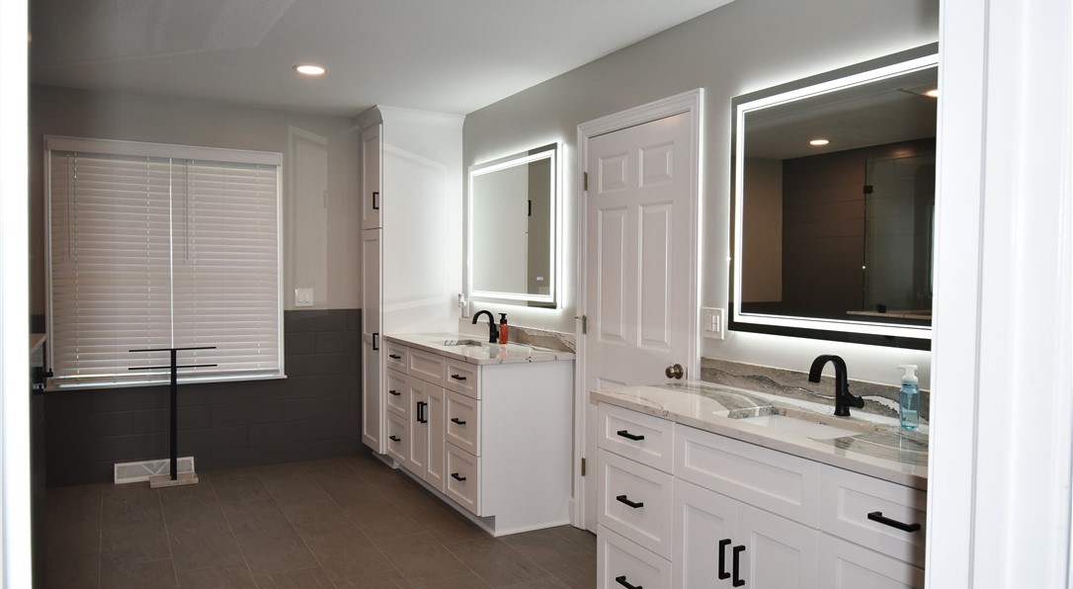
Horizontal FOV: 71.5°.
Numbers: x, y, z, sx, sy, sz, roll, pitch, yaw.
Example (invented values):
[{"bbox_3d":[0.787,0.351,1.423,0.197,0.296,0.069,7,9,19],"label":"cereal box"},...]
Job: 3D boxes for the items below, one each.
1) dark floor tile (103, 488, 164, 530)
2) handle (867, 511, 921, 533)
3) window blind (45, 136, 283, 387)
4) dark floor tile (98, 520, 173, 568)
[{"bbox_3d":[-2.302,1.229,4.247,0.294,0.010,0.595,-1,2,-30],"label":"dark floor tile"},{"bbox_3d":[0.837,0.534,1.747,0.034,0.012,0.110,-1,2,-29],"label":"handle"},{"bbox_3d":[-2.365,-0.193,4.845,1.375,1.540,0.070,-1,2,-29],"label":"window blind"},{"bbox_3d":[-2.008,1.248,3.730,0.294,0.010,0.588,-1,2,-30],"label":"dark floor tile"}]

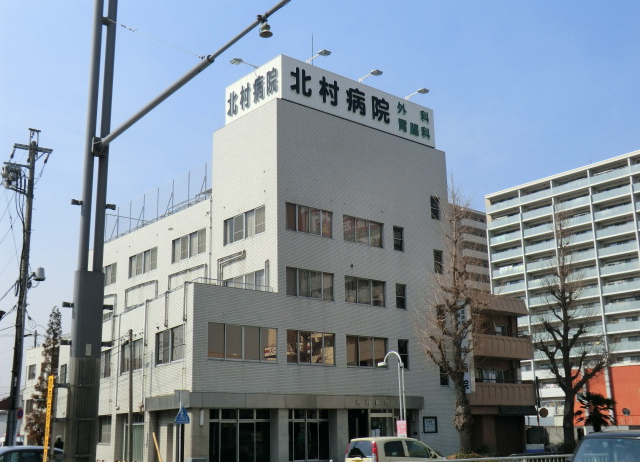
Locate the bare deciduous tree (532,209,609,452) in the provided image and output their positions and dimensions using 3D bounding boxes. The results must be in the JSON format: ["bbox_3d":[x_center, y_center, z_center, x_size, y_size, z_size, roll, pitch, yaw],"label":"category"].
[{"bbox_3d":[11.578,4.558,34.063,3.431,11.660,3.431,-6,-15,18],"label":"bare deciduous tree"}]

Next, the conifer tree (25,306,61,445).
[{"bbox_3d":[-21.842,12.045,59.375,3.300,12.242,3.300,4,-16,-19],"label":"conifer tree"}]

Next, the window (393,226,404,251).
[{"bbox_3d":[4.566,0.478,43.385,0.813,1.430,0.150,11,-19,-39],"label":"window"}]

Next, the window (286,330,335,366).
[{"bbox_3d":[-0.466,5.928,37.412,3.165,1.650,0.150,11,-19,-39],"label":"window"}]

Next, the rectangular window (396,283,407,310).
[{"bbox_3d":[5.055,4.083,46.103,0.924,1.551,0.150,11,-20,-38],"label":"rectangular window"}]

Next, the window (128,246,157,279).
[{"bbox_3d":[-12.543,2.241,52.338,0.150,1.597,3.937,12,-20,-40],"label":"window"}]

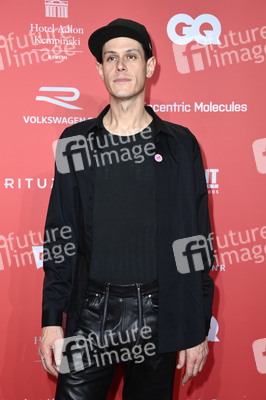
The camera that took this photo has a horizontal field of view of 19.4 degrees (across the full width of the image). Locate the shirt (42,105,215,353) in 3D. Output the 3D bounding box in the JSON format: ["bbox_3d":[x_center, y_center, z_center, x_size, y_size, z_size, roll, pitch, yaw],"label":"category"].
[{"bbox_3d":[-0.015,0.090,2.500,0.530,0.775,0.290,0,4,11],"label":"shirt"}]

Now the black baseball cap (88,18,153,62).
[{"bbox_3d":[-0.035,-0.520,2.490,0.178,0.128,0.262,-6,-20,19],"label":"black baseball cap"}]

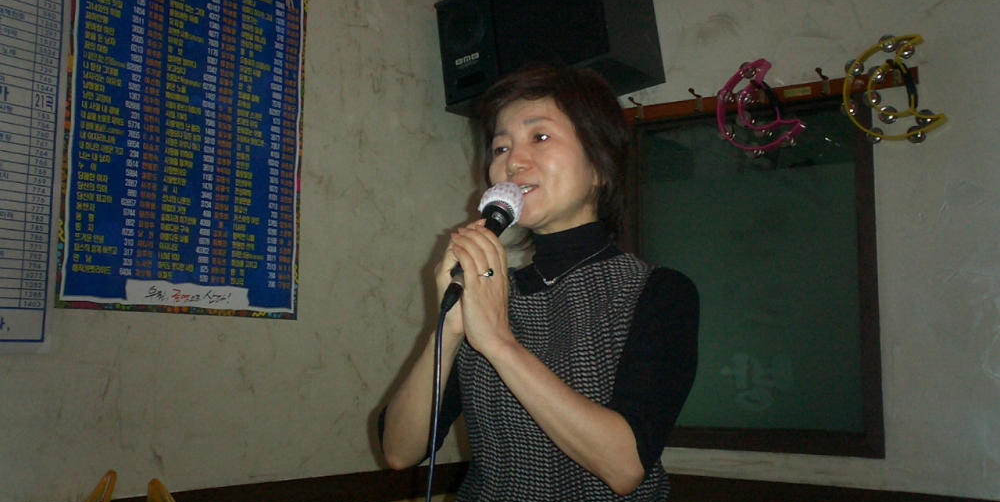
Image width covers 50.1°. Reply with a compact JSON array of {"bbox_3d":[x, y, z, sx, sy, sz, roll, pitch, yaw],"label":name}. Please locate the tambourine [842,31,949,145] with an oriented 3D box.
[{"bbox_3d":[0.914,-0.373,2.484,0.223,0.237,0.045,-3,-7,36],"label":"tambourine"}]

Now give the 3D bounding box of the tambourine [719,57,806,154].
[{"bbox_3d":[0.652,-0.361,2.672,0.225,0.234,0.045,-3,-7,36],"label":"tambourine"}]

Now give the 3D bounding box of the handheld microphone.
[{"bbox_3d":[-0.025,-0.006,1.262,0.056,0.056,0.230,-8,35,30],"label":"handheld microphone"}]

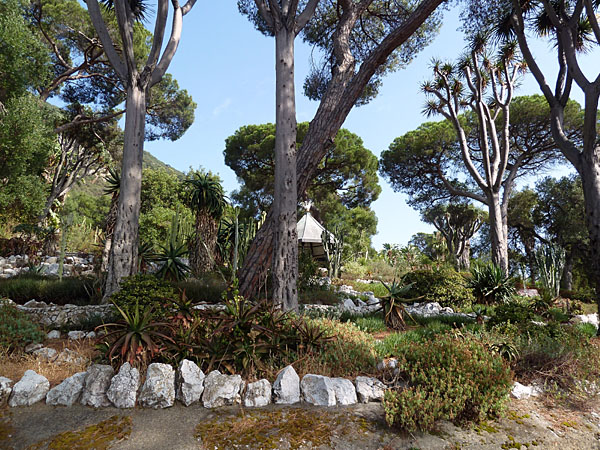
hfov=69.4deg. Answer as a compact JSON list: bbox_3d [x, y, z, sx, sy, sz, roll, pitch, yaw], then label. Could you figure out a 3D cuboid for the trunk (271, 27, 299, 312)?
[{"bbox_3d":[-0.304,-1.144,8.500,0.500,5.724,0.490,0,-5,0],"label":"trunk"}]

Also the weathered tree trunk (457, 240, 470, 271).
[{"bbox_3d":[7.924,1.478,21.000,0.645,1.454,0.600,0,-4,0],"label":"weathered tree trunk"}]

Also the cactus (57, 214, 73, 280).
[{"bbox_3d":[-5.979,0.604,11.000,0.350,1.749,0.280,0,-5,0],"label":"cactus"}]

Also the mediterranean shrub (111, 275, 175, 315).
[{"bbox_3d":[-2.872,1.285,7.900,1.167,0.766,1.100,0,-4,0],"label":"mediterranean shrub"}]

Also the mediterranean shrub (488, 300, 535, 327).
[{"bbox_3d":[3.984,1.693,8.200,0.920,0.523,0.800,0,-5,0],"label":"mediterranean shrub"}]

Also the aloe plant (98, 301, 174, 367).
[{"bbox_3d":[-1.887,1.250,5.000,0.880,0.749,0.850,0,-5,0],"label":"aloe plant"}]

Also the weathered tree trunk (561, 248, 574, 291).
[{"bbox_3d":[9.260,1.555,15.000,0.450,1.481,0.430,0,-5,0],"label":"weathered tree trunk"}]

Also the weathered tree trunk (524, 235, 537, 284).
[{"bbox_3d":[10.639,1.592,20.000,0.526,2.308,0.500,0,-4,0],"label":"weathered tree trunk"}]

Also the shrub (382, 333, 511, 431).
[{"bbox_3d":[1.521,1.625,4.500,1.303,0.896,1.100,0,-4,0],"label":"shrub"}]

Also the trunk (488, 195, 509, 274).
[{"bbox_3d":[6.185,0.333,13.500,0.580,2.589,0.550,0,-5,0],"label":"trunk"}]

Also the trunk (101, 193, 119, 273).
[{"bbox_3d":[-4.968,0.196,11.300,0.446,2.086,0.450,0,-4,0],"label":"trunk"}]

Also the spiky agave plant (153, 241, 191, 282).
[{"bbox_3d":[-3.203,0.935,10.800,0.947,0.977,0.900,0,-4,0],"label":"spiky agave plant"}]

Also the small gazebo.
[{"bbox_3d":[0.449,0.626,20.500,2.600,3.598,2.600,0,-5,0],"label":"small gazebo"}]

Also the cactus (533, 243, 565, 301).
[{"bbox_3d":[8.349,1.556,14.500,1.004,1.941,0.950,0,-4,0],"label":"cactus"}]

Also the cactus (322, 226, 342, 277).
[{"bbox_3d":[1.163,0.997,15.500,0.720,1.892,0.650,0,-5,0],"label":"cactus"}]

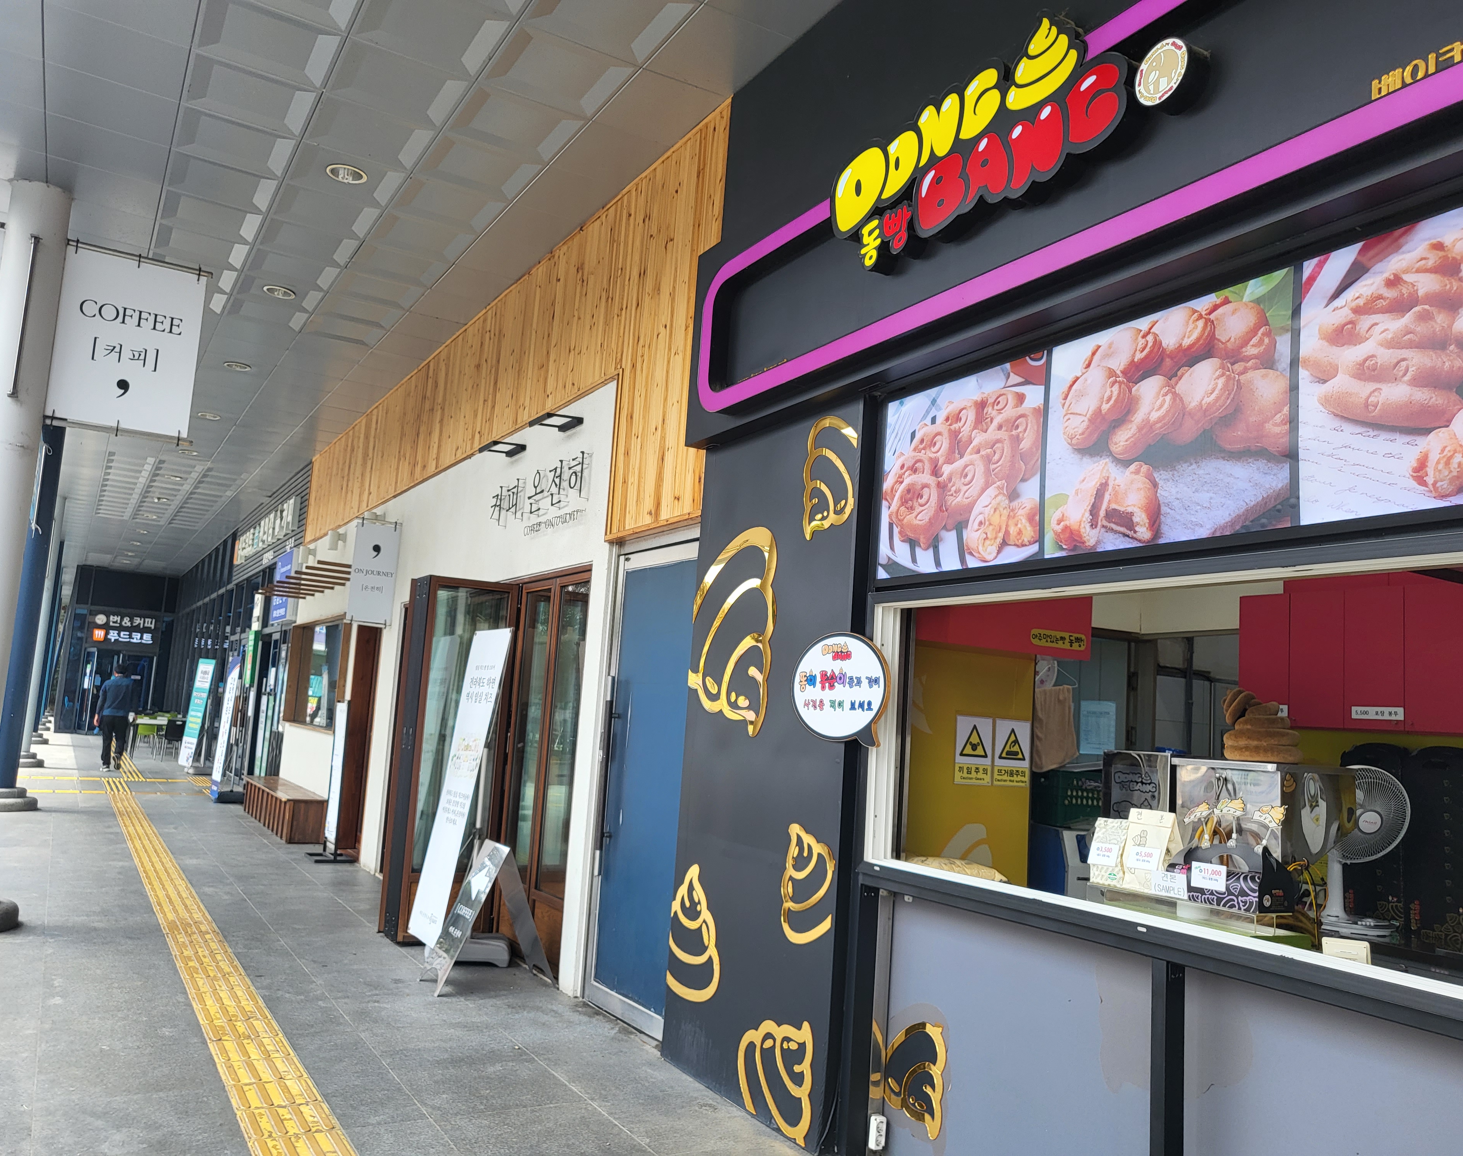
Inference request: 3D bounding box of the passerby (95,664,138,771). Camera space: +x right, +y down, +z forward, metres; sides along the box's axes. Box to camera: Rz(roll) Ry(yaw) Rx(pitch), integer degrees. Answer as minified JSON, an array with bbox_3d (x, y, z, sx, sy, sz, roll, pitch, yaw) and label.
[{"bbox_3d":[-10.224,2.311,19.256,0.620,1.760,0.450,8,-8,-29],"label":"passerby"}]

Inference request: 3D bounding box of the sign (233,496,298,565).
[{"bbox_3d":[-7.652,-0.680,18.922,0.100,0.480,6.200,8,-8,-29],"label":"sign"}]

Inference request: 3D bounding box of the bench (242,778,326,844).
[{"bbox_3d":[-4.996,2.552,12.933,0.430,0.420,3.250,8,-8,-29],"label":"bench"}]

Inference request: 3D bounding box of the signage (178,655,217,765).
[{"bbox_3d":[-9.069,2.276,19.638,0.600,1.800,0.050,-2,-14,45],"label":"signage"}]

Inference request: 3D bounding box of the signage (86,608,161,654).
[{"bbox_3d":[-16.670,1.452,31.823,1.730,1.100,0.150,8,-8,-29],"label":"signage"}]

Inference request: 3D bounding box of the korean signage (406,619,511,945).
[{"bbox_3d":[-1.581,1.179,6.710,0.050,1.800,0.600,17,-13,-28],"label":"korean signage"}]

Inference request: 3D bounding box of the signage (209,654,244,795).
[{"bbox_3d":[-6.647,1.948,15.217,0.050,1.800,0.600,11,-10,-33],"label":"signage"}]

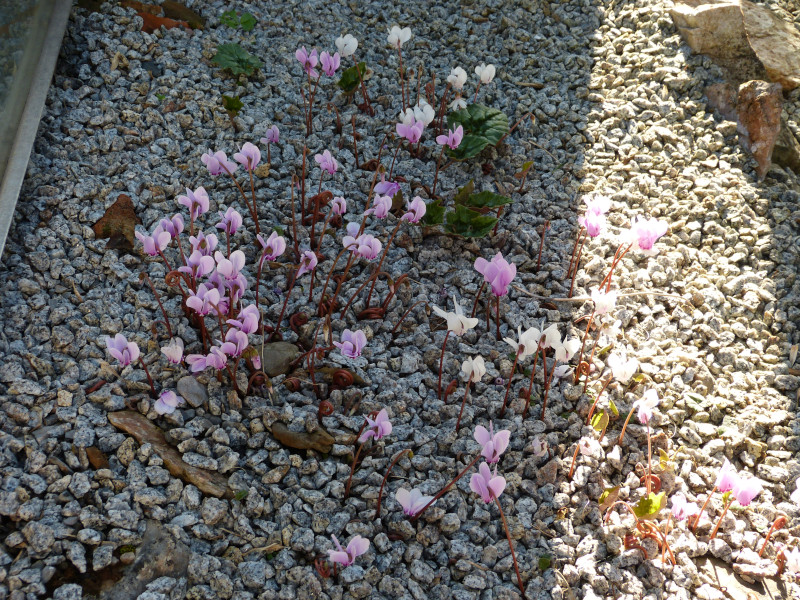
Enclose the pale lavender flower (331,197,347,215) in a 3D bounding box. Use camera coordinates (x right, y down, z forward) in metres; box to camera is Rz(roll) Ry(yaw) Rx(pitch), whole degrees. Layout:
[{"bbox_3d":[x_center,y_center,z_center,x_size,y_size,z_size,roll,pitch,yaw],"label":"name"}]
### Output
[{"bbox_3d":[-0.055,-0.085,1.160,0.015,0.017,0.014,0,38,0],"label":"pale lavender flower"}]

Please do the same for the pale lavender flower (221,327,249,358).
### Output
[{"bbox_3d":[-0.125,0.033,0.980,0.021,0.020,0.020,0,36,0],"label":"pale lavender flower"}]

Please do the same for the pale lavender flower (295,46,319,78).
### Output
[{"bbox_3d":[-0.104,-0.265,1.446,0.027,0.035,0.026,-3,37,-4],"label":"pale lavender flower"}]

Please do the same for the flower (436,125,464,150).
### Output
[{"bbox_3d":[0.048,-0.154,1.230,0.026,0.022,0.021,0,36,0],"label":"flower"}]

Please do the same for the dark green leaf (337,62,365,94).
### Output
[{"bbox_3d":[-0.057,-0.261,1.527,0.035,0.036,0.025,-1,37,-2],"label":"dark green leaf"}]

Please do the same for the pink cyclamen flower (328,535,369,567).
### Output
[{"bbox_3d":[-0.037,0.183,0.945,0.029,0.020,0.025,-12,37,-16],"label":"pink cyclamen flower"}]

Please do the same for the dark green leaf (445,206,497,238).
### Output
[{"bbox_3d":[0.065,-0.073,1.200,0.048,0.018,0.034,0,36,0],"label":"dark green leaf"}]

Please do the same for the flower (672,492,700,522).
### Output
[{"bbox_3d":[0.210,0.152,0.955,0.018,0.018,0.021,-18,39,-24],"label":"flower"}]

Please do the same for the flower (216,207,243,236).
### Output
[{"bbox_3d":[-0.158,-0.073,1.198,0.024,0.027,0.024,-5,37,-7],"label":"flower"}]

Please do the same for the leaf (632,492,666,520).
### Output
[{"bbox_3d":[0.186,0.154,0.969,0.024,0.018,0.018,9,38,12],"label":"leaf"}]

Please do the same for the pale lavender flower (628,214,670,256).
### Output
[{"bbox_3d":[0.192,-0.051,1.000,0.029,0.026,0.025,0,36,0],"label":"pale lavender flower"}]

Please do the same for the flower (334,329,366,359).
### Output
[{"bbox_3d":[-0.036,0.032,0.943,0.022,0.020,0.018,0,38,0],"label":"flower"}]

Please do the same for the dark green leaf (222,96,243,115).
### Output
[{"bbox_3d":[-0.161,-0.188,1.242,0.019,0.018,0.015,0,38,0],"label":"dark green leaf"}]

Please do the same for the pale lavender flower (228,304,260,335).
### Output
[{"bbox_3d":[-0.126,0.016,1.048,0.026,0.025,0.021,-20,42,-23],"label":"pale lavender flower"}]

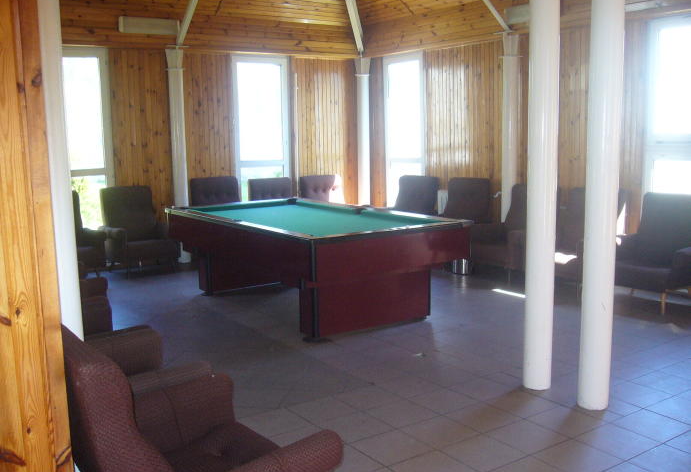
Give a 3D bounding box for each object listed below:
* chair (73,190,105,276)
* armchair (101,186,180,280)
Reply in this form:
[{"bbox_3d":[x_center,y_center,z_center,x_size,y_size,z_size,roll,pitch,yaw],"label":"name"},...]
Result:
[{"bbox_3d":[-3.002,0.008,7.360,0.760,0.940,0.790,-7,10,-34],"label":"chair"},{"bbox_3d":[-2.367,-0.077,8.055,0.700,0.950,0.790,-6,9,-31],"label":"armchair"}]

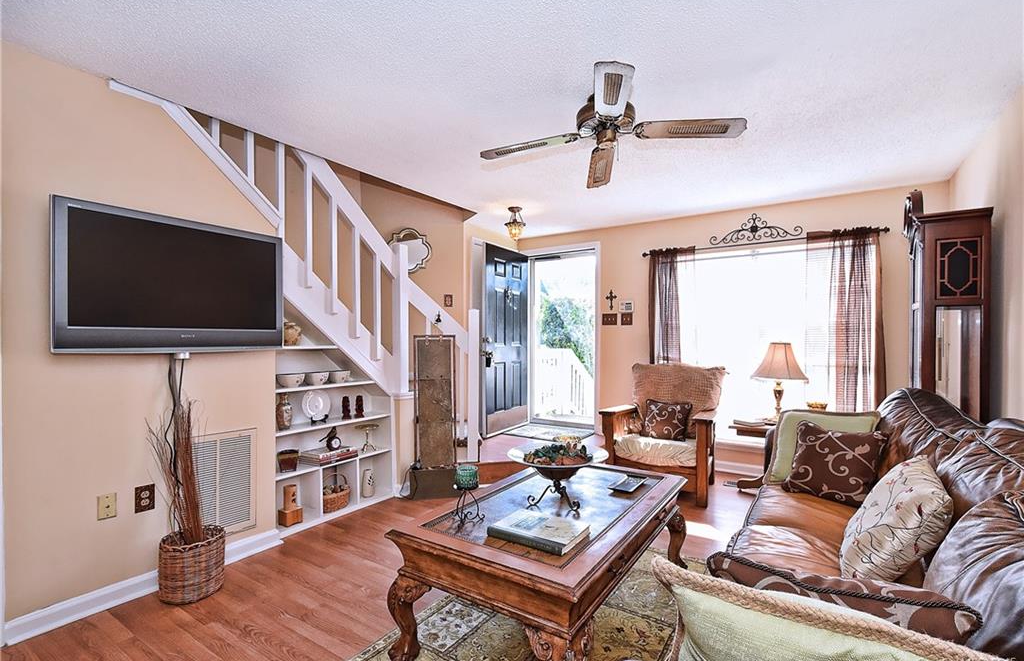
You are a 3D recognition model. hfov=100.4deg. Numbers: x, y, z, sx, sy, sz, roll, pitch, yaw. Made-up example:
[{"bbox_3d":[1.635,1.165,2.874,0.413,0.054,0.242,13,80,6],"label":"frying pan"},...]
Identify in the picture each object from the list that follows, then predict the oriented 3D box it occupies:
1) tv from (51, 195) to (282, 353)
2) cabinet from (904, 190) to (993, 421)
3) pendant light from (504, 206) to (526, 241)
[{"bbox_3d":[-1.661,-0.229,2.183,0.100,0.650,0.965,0,0,33],"label":"tv"},{"bbox_3d":[2.580,0.217,2.553,0.310,2.180,0.470,0,-1,36],"label":"cabinet"},{"bbox_3d":[0.031,-0.965,3.916,0.200,0.320,0.200,0,0,0],"label":"pendant light"}]

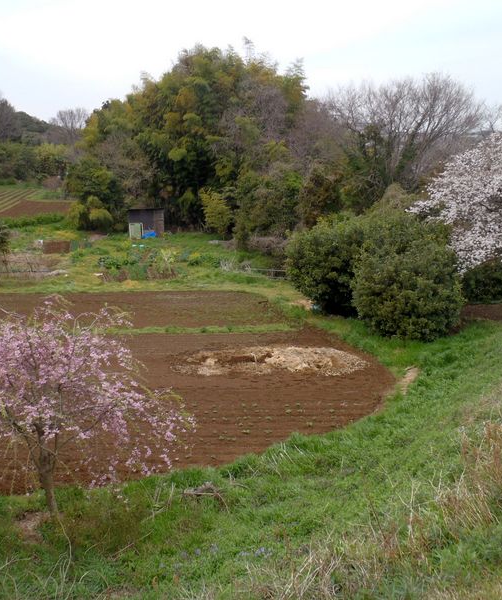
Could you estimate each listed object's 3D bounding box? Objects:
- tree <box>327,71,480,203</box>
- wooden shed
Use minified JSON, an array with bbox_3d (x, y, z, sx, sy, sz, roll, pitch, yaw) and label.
[{"bbox_3d":[10.134,-9.274,41.857,10.300,9.850,9.300,3,14,12],"label":"tree"},{"bbox_3d":[-7.545,-5.445,46.255,2.150,2.110,1.900,3,14,13],"label":"wooden shed"}]

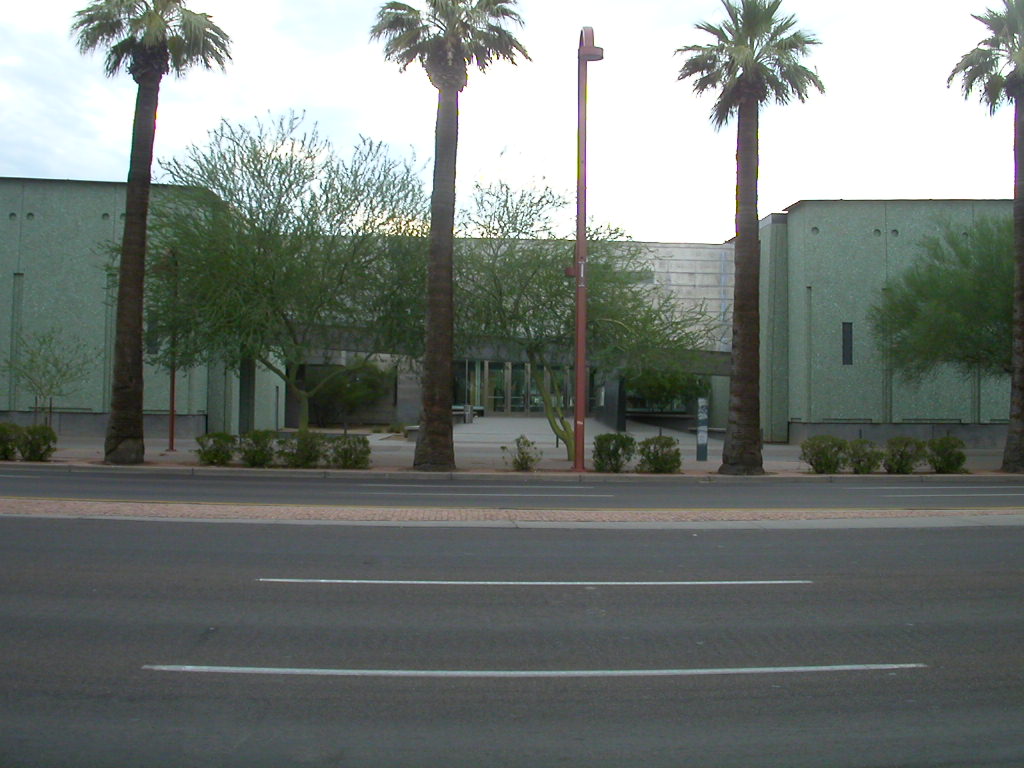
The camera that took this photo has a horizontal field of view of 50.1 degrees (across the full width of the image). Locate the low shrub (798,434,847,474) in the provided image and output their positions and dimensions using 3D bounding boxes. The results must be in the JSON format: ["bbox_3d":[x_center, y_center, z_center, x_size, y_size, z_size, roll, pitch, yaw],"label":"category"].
[{"bbox_3d":[7.733,1.750,27.171,1.220,0.970,1.020,1,-1,-3],"label":"low shrub"}]

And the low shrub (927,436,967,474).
[{"bbox_3d":[10.846,1.785,27.321,1.010,0.930,1.020,1,-1,-3],"label":"low shrub"}]

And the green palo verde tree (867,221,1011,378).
[{"bbox_3d":[14.170,-1.296,30.500,7.800,6.800,7.300,0,-1,1],"label":"green palo verde tree"}]

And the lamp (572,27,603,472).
[{"bbox_3d":[1.722,-3.109,25.300,0.600,10.300,1.100,0,-1,1],"label":"lamp"}]

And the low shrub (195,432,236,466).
[{"bbox_3d":[-7.167,1.583,26.456,0.990,0.810,1.020,1,-1,-3],"label":"low shrub"}]

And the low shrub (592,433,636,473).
[{"bbox_3d":[2.521,1.685,26.921,1.060,0.960,1.020,1,-1,-3],"label":"low shrub"}]

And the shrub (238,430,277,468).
[{"bbox_3d":[-6.163,1.586,26.504,0.980,0.900,1.020,1,-1,-3],"label":"shrub"}]

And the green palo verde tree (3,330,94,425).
[{"bbox_3d":[-13.496,0.189,31.800,2.850,3.600,2.700,0,-1,1],"label":"green palo verde tree"}]

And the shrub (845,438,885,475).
[{"bbox_3d":[8.236,1.689,25.500,0.880,0.850,0.880,0,-1,1],"label":"shrub"}]

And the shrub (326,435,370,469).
[{"bbox_3d":[-3.975,1.641,26.609,1.050,0.810,1.020,1,-1,-3],"label":"shrub"}]

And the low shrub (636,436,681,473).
[{"bbox_3d":[3.440,1.667,25.700,1.000,0.910,0.950,0,-1,1],"label":"low shrub"}]

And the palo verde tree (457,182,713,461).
[{"bbox_3d":[1.971,-1.784,31.495,7.560,7.870,6.900,1,-1,-3],"label":"palo verde tree"}]

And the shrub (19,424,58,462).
[{"bbox_3d":[-11.272,1.413,26.000,0.910,0.890,0.900,0,-1,1],"label":"shrub"}]

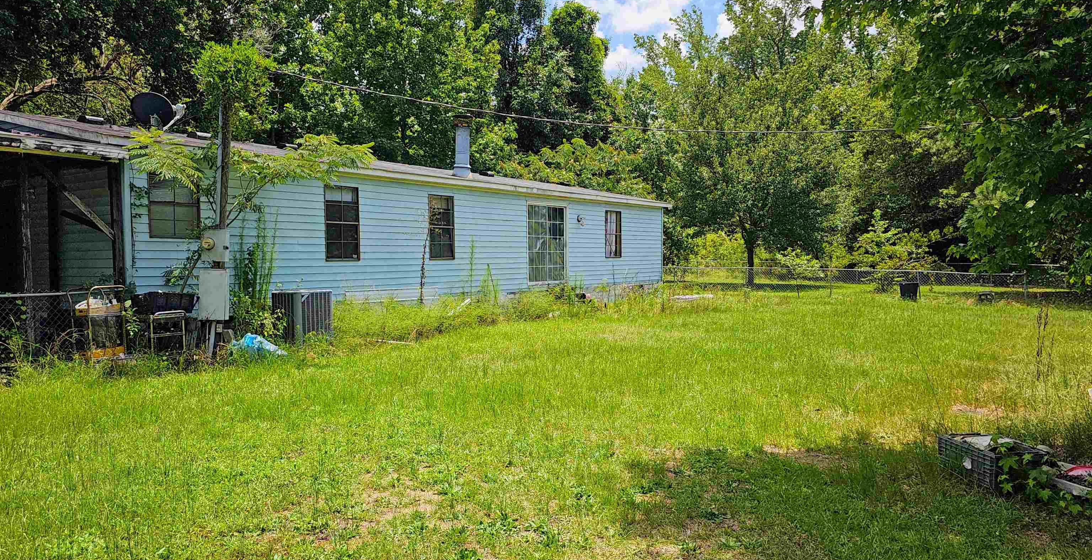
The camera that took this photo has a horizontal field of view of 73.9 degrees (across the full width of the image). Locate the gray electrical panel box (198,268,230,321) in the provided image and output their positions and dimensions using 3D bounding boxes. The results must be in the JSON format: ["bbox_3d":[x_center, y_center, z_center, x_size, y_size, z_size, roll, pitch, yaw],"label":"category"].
[{"bbox_3d":[-4.688,0.202,10.250,0.380,0.720,0.130,0,2,0],"label":"gray electrical panel box"}]

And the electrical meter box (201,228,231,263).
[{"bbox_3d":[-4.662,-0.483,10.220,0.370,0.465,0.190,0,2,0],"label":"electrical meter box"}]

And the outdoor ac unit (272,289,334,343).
[{"bbox_3d":[-4.079,0.643,12.150,0.670,0.850,0.670,1,3,29],"label":"outdoor ac unit"}]

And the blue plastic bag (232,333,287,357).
[{"bbox_3d":[-4.326,0.978,10.950,0.740,0.310,0.500,0,2,0],"label":"blue plastic bag"}]

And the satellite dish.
[{"bbox_3d":[-6.970,-3.019,13.000,0.780,0.660,0.550,0,2,7],"label":"satellite dish"}]

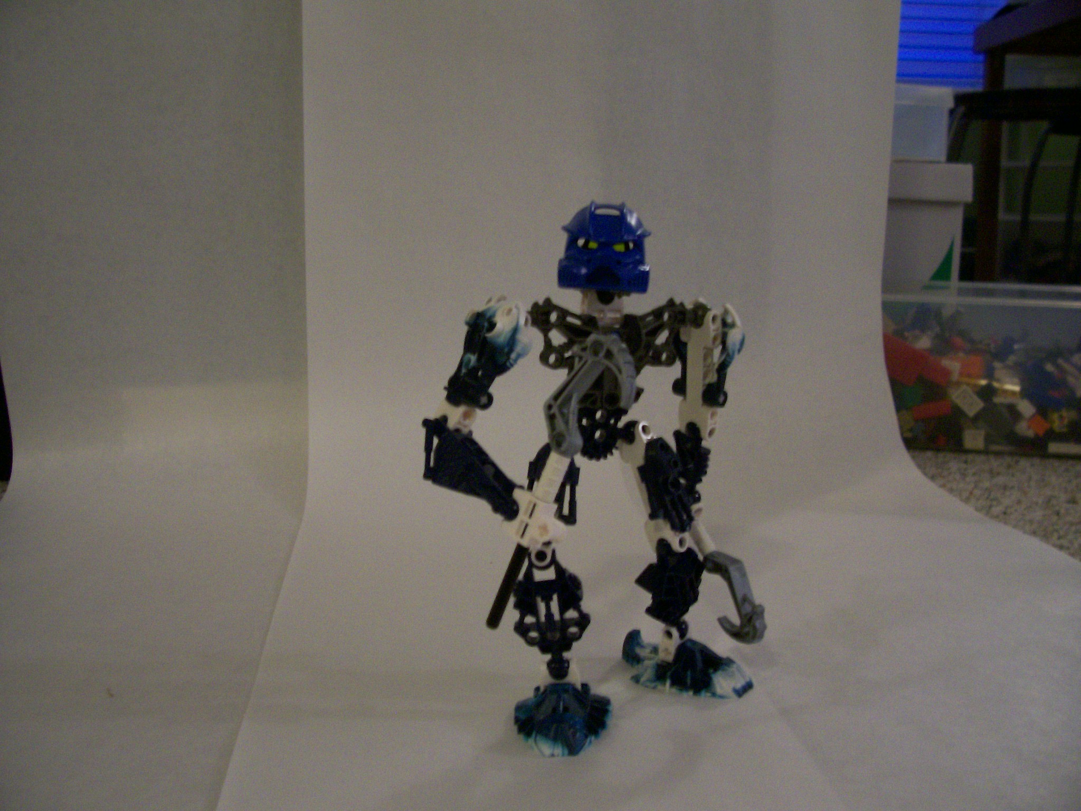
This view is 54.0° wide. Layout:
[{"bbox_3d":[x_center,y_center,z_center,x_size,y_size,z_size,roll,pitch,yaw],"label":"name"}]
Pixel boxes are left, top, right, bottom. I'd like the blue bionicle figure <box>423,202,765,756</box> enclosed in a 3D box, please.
[{"bbox_3d":[0.019,0.022,0.411,0.129,0.198,0.100,-1,7,-12],"label":"blue bionicle figure"}]

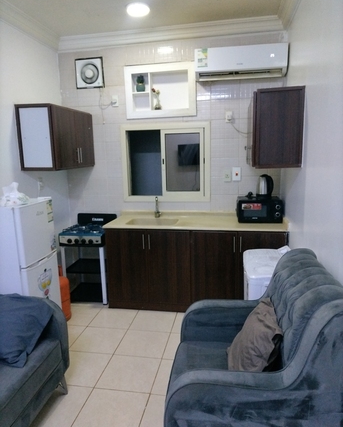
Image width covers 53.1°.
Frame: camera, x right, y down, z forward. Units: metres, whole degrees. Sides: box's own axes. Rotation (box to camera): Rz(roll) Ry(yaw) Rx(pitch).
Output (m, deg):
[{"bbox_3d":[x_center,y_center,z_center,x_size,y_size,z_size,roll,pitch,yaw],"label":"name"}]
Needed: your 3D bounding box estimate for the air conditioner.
[{"bbox_3d":[0.679,-1.460,3.377,0.860,0.287,0.215,0,11,10],"label":"air conditioner"}]

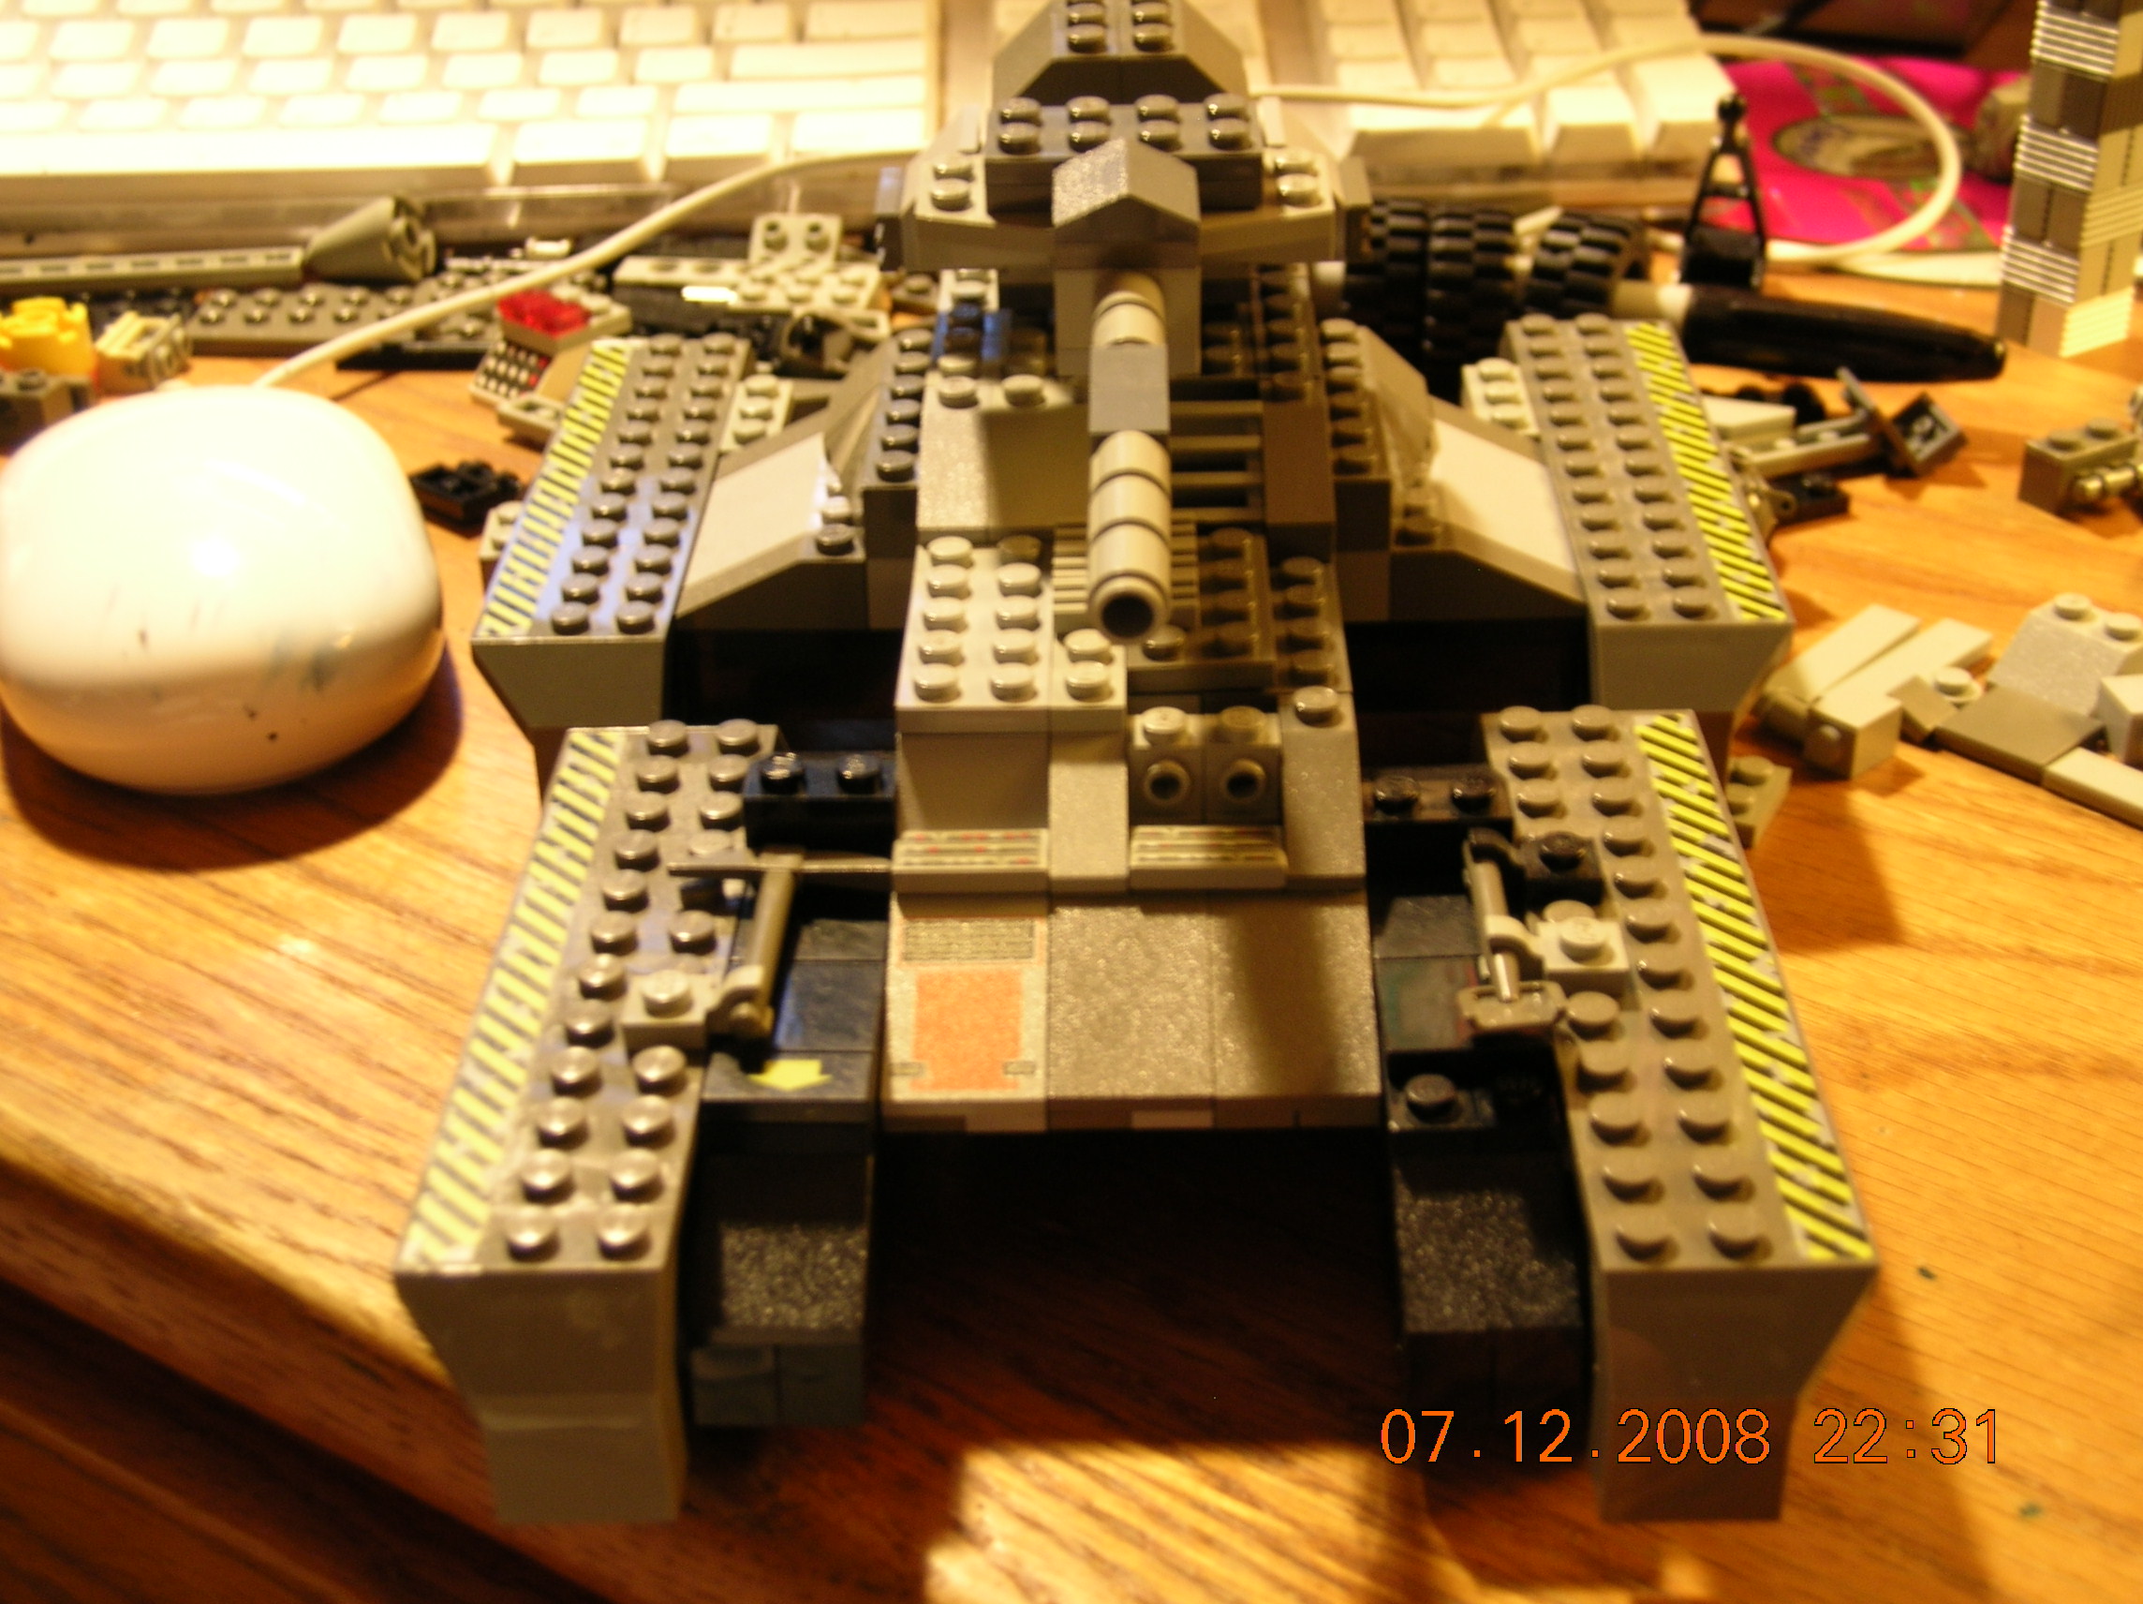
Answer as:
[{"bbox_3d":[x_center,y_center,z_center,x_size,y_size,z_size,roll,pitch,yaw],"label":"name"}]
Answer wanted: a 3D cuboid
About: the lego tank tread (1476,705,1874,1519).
[{"bbox_3d":[0.057,0.027,0.321,0.024,0.031,0.096,-1,31,1],"label":"lego tank tread"}]

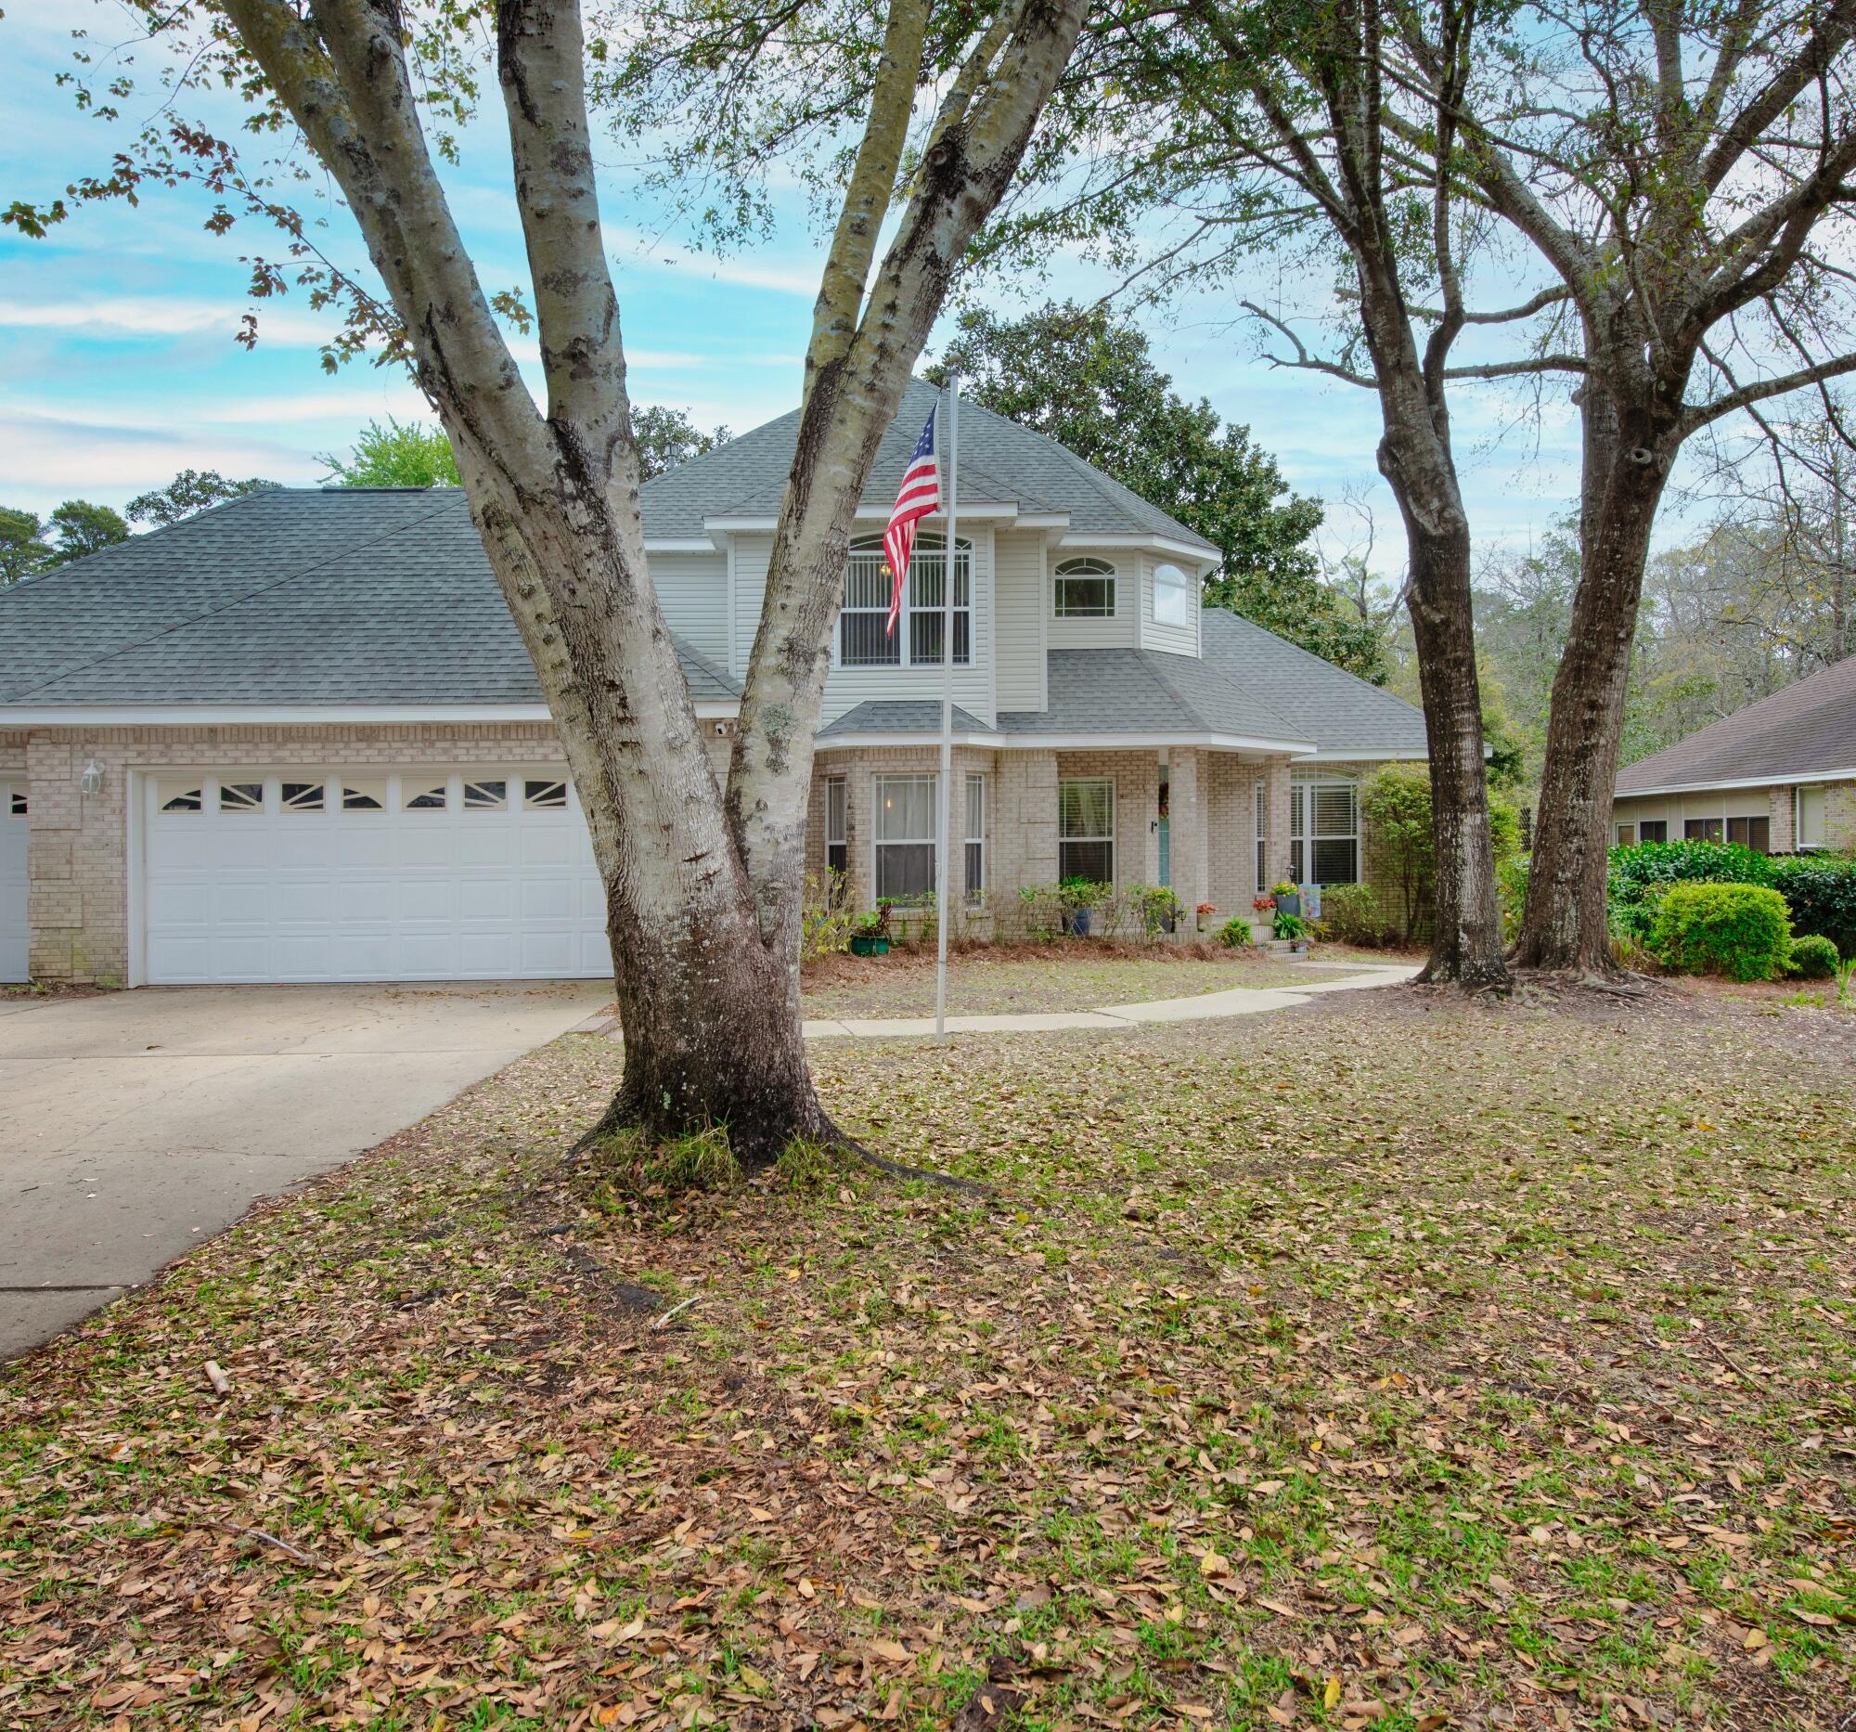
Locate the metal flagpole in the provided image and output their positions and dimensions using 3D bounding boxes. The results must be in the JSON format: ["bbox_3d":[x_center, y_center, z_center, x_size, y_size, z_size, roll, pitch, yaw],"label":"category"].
[{"bbox_3d":[0.154,-1.178,10.400,0.080,4.980,0.080,1,0,0],"label":"metal flagpole"}]

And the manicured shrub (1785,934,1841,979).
[{"bbox_3d":[9.520,0.955,14.750,0.560,0.480,0.560,0,1,0],"label":"manicured shrub"}]

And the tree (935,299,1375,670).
[{"bbox_3d":[5.500,-6.400,34.000,11.400,14.900,10.800,0,1,0],"label":"tree"}]

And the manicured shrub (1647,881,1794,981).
[{"bbox_3d":[8.500,0.670,14.700,1.420,1.030,1.350,0,1,0],"label":"manicured shrub"}]

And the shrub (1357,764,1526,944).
[{"bbox_3d":[7.420,-0.155,19.800,2.300,2.620,1.800,0,1,0],"label":"shrub"}]

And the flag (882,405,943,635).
[{"bbox_3d":[-0.122,-2.560,10.350,0.480,1.710,0.320,0,1,0],"label":"flag"}]

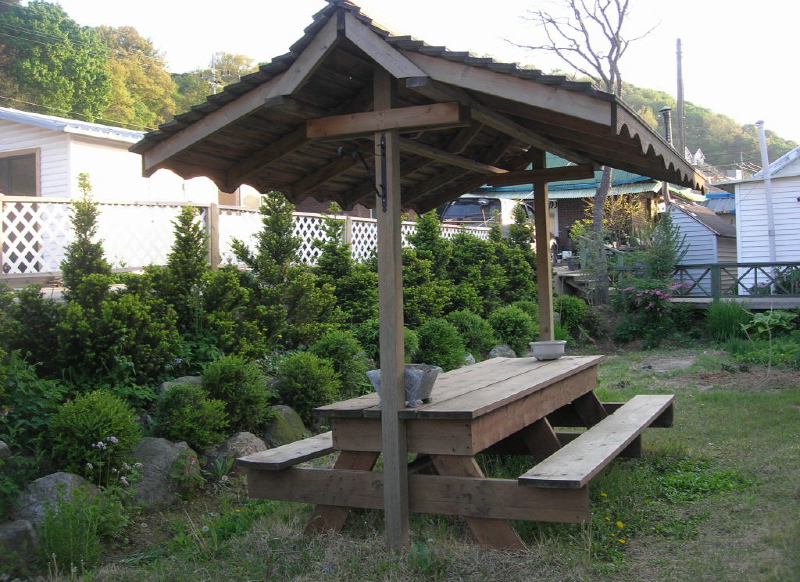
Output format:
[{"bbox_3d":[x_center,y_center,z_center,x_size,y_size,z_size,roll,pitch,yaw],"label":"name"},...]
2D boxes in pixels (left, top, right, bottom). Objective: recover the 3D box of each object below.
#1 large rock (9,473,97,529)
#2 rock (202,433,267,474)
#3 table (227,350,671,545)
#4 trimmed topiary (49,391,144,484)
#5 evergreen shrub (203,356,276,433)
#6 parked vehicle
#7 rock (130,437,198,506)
[{"bbox_3d":[-2.158,1.325,5.500,0.570,0.380,0.450,-2,0,-21],"label":"large rock"},{"bbox_3d":[-1.300,1.277,6.900,0.500,0.350,0.420,-2,0,-11],"label":"rock"},{"bbox_3d":[0.651,0.976,6.082,1.989,0.740,3.311,-2,0,25],"label":"table"},{"bbox_3d":[-2.074,1.001,6.000,0.630,0.660,0.620,-2,0,-19],"label":"trimmed topiary"},{"bbox_3d":[-1.306,0.837,7.100,0.580,0.630,0.580,-2,0,0],"label":"evergreen shrub"},{"bbox_3d":[2.921,-1.459,24.655,1.780,1.900,4.600,-2,0,27],"label":"parked vehicle"},{"bbox_3d":[-1.502,1.157,5.600,0.450,0.450,0.420,-2,0,25],"label":"rock"}]

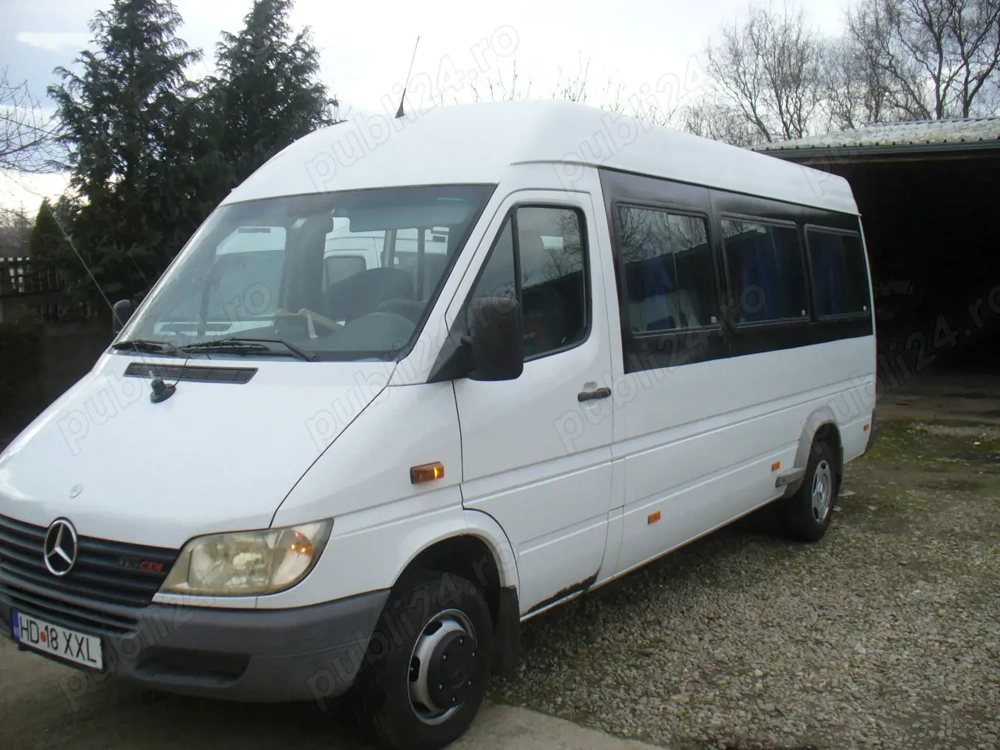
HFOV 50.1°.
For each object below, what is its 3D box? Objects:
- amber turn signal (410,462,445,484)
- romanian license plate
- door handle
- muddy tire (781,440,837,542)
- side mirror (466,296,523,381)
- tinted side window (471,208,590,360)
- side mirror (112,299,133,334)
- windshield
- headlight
[{"bbox_3d":[-0.247,0.339,3.708,0.031,0.058,0.155,3,6,35],"label":"amber turn signal"},{"bbox_3d":[-1.518,0.902,3.652,0.520,0.113,0.020,3,6,35],"label":"romanian license plate"},{"bbox_3d":[0.413,0.082,4.667,0.050,0.048,0.240,3,6,35],"label":"door handle"},{"bbox_3d":[2.091,0.784,7.246,0.195,0.675,0.675,3,6,35],"label":"muddy tire"},{"bbox_3d":[-0.029,-0.126,3.886,0.190,0.312,0.125,3,6,35],"label":"side mirror"},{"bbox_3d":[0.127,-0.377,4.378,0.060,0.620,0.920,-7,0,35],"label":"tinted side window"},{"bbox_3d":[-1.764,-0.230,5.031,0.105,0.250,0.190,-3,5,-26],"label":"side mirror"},{"bbox_3d":[-0.882,-0.473,4.473,1.670,0.930,0.140,3,-37,35],"label":"windshield"},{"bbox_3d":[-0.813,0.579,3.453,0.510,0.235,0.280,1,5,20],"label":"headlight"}]

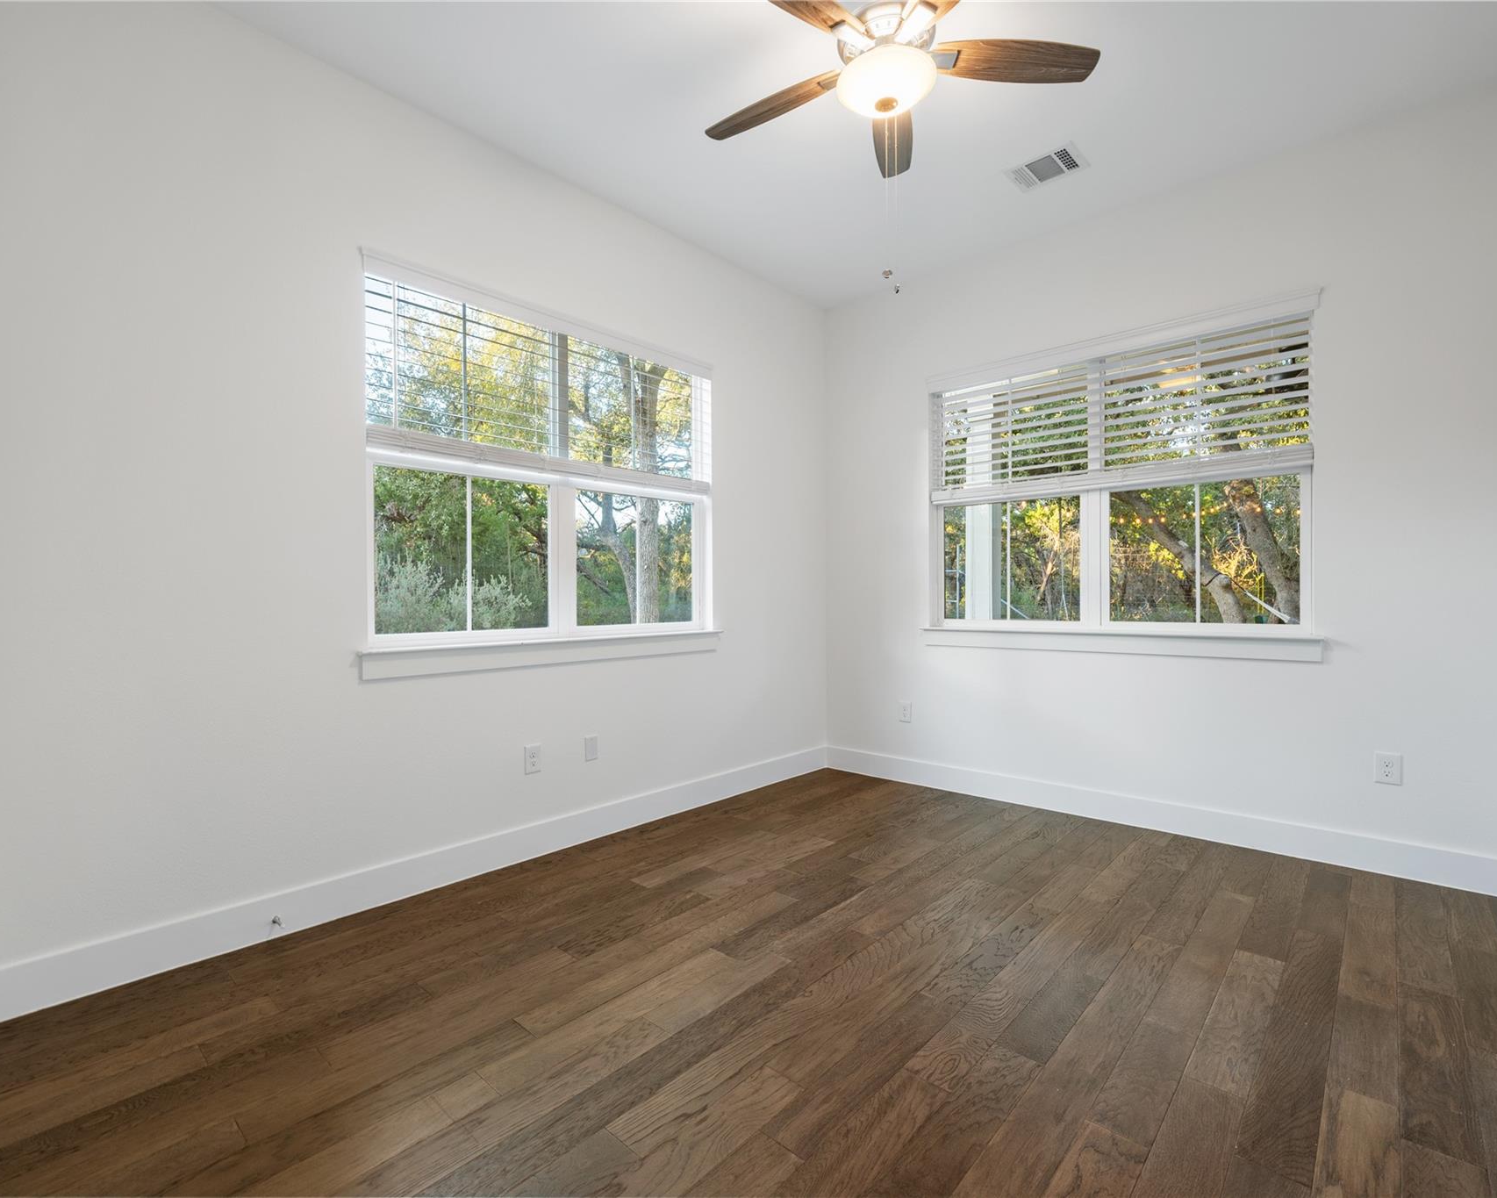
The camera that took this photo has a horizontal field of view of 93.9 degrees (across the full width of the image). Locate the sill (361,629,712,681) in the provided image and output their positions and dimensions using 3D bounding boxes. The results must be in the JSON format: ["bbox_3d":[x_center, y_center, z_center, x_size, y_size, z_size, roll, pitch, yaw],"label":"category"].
[{"bbox_3d":[-0.812,0.240,3.292,0.105,0.113,1.869,0,0,43],"label":"sill"}]

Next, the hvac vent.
[{"bbox_3d":[1.332,-1.912,3.125,0.288,0.028,0.237,0,0,43],"label":"hvac vent"}]

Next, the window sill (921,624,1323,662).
[{"bbox_3d":[1.767,0.220,3.615,1.875,0.113,0.105,0,0,43],"label":"window sill"}]

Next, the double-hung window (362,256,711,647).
[{"bbox_3d":[-0.851,-0.554,3.302,0.110,1.468,1.804,0,0,43],"label":"double-hung window"}]

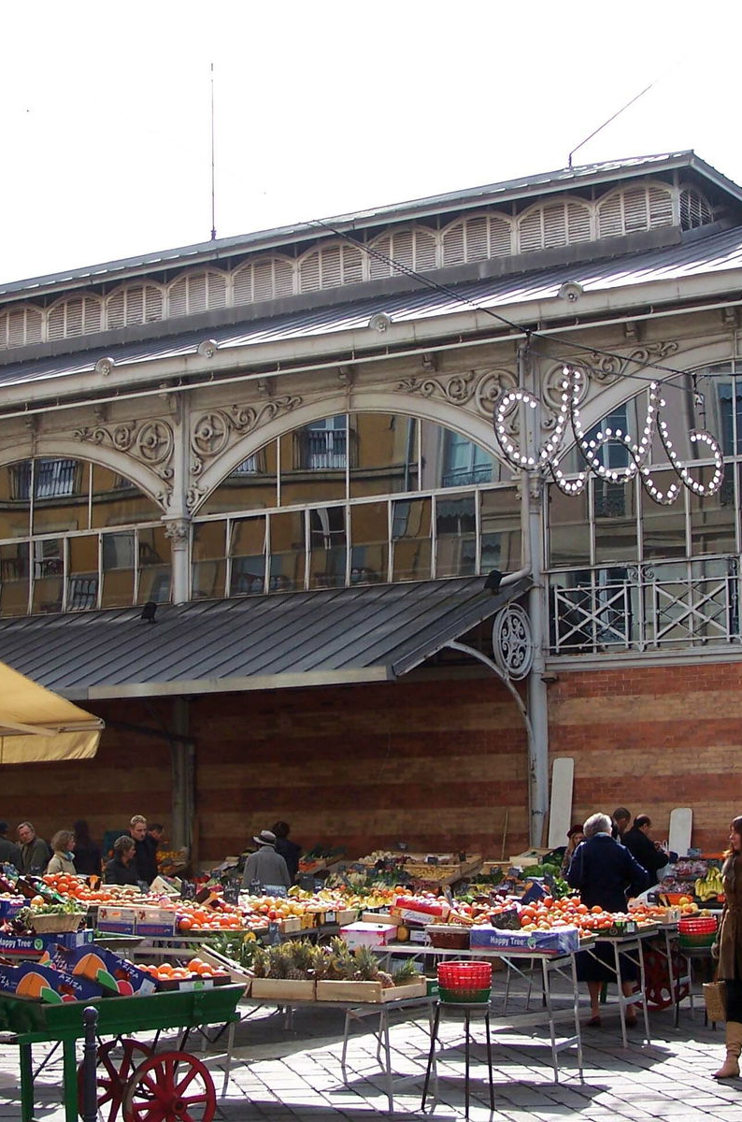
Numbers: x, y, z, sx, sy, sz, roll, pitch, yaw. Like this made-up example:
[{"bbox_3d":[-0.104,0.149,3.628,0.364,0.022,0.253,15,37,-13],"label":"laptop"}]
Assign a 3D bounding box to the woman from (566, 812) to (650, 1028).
[{"bbox_3d":[1.892,2.852,16.500,0.620,1.689,0.400,-1,-8,3],"label":"woman"}]

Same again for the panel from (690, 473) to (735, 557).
[{"bbox_3d":[4.373,-0.601,26.552,0.640,1.135,0.050,-6,-10,32],"label":"panel"}]

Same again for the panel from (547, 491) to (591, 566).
[{"bbox_3d":[2.631,-0.446,27.647,0.643,1.103,0.050,-6,-10,32],"label":"panel"}]

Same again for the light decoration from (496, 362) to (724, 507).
[{"bbox_3d":[2.368,-1.220,20.141,3.328,1.183,0.150,7,-11,-41],"label":"light decoration"}]

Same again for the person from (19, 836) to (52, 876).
[{"bbox_3d":[-3.525,3.603,21.683,0.520,1.720,0.380,-5,-9,30],"label":"person"}]

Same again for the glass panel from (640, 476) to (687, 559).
[{"bbox_3d":[3.942,-0.619,27.926,0.646,1.160,0.040,-5,-10,32],"label":"glass panel"}]

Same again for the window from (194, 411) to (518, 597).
[{"bbox_3d":[-0.335,-0.892,29.367,5.539,2.481,0.150,-5,-9,32],"label":"window"}]

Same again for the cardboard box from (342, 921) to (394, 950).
[{"bbox_3d":[-0.007,2.570,14.174,0.310,0.120,0.400,-2,-8,14],"label":"cardboard box"}]

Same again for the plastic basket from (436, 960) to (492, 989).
[{"bbox_3d":[0.515,2.270,11.350,0.300,0.150,0.300,-1,-9,6],"label":"plastic basket"}]

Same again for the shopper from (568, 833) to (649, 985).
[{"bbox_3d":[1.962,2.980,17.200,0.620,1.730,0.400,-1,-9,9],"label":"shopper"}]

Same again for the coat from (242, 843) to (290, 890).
[{"bbox_3d":[-1.037,3.224,20.540,0.480,0.850,0.320,-1,-8,3],"label":"coat"}]

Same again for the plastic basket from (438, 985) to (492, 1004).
[{"bbox_3d":[0.522,2.410,11.499,0.300,0.100,0.300,0,-8,0],"label":"plastic basket"}]

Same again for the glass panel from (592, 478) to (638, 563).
[{"bbox_3d":[3.183,-0.519,27.046,0.655,1.046,0.050,-5,-9,32],"label":"glass panel"}]

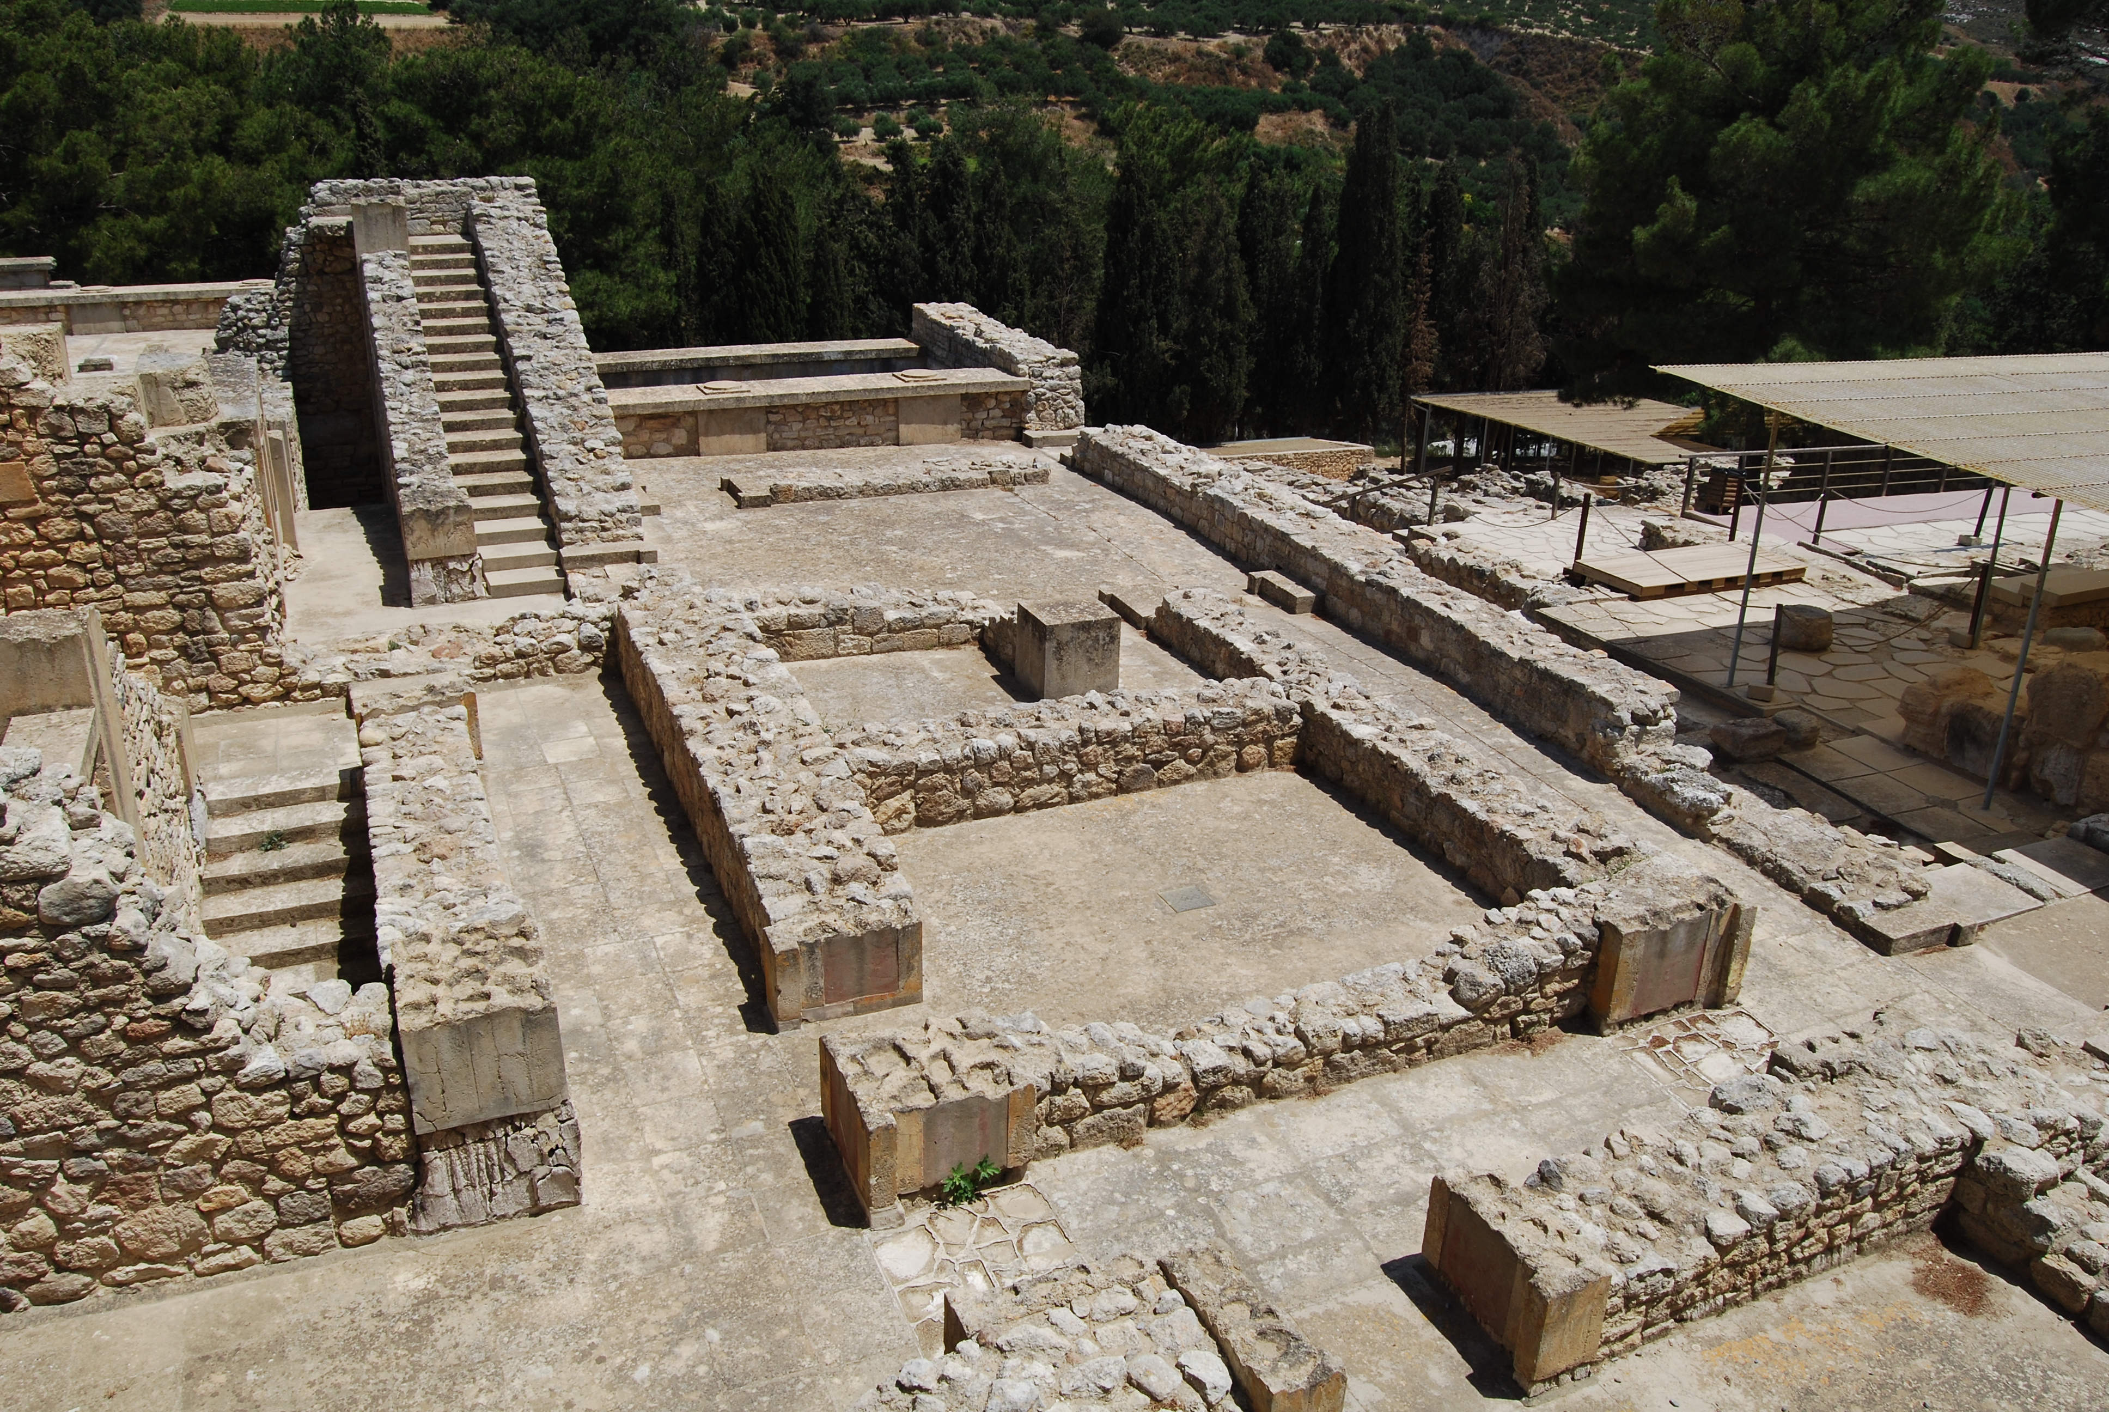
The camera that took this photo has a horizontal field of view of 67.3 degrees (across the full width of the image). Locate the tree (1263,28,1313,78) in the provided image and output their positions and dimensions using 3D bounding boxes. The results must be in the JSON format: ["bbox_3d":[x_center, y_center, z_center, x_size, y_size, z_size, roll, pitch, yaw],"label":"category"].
[{"bbox_3d":[35.065,-98.215,238.169,7.434,7.679,7.434,0,20,0],"label":"tree"}]

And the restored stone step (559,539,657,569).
[{"bbox_3d":[-5.356,-1.809,18.916,1.075,0.132,0.588,-8,22,-22],"label":"restored stone step"}]

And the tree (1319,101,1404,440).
[{"bbox_3d":[9.116,-12.584,46.477,2.348,9.629,2.348,0,20,0],"label":"tree"}]

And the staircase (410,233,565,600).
[{"bbox_3d":[-7.786,-4.192,21.350,0.795,3.390,8.586,-8,22,-22],"label":"staircase"}]

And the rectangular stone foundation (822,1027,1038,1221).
[{"bbox_3d":[-0.644,2.028,7.965,0.852,0.524,0.880,-8,22,-21],"label":"rectangular stone foundation"}]

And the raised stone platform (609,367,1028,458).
[{"bbox_3d":[-4.142,-4.808,26.061,7.448,0.882,1.593,-8,22,-21],"label":"raised stone platform"}]

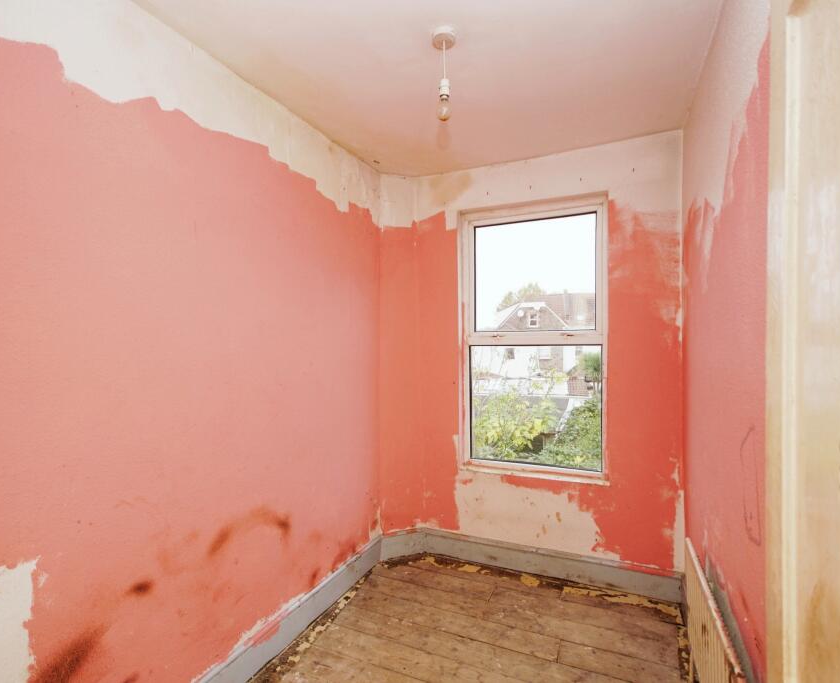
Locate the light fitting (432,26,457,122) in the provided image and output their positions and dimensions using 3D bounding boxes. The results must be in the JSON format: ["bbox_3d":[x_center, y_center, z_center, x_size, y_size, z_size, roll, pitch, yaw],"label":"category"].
[{"bbox_3d":[0.087,-0.933,1.510,0.081,0.302,0.081,0,0,0],"label":"light fitting"}]

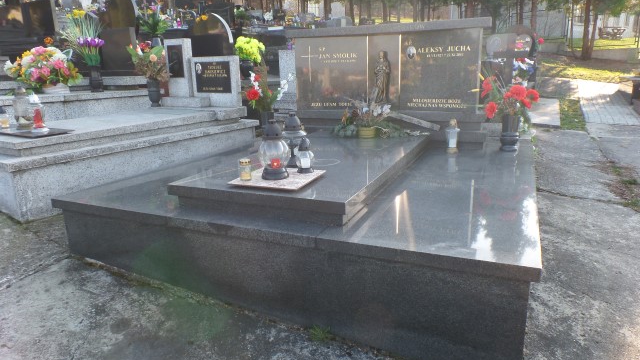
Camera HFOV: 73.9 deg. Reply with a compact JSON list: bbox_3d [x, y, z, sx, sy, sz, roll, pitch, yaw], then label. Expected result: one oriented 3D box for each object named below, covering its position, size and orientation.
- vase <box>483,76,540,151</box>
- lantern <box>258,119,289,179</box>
[{"bbox_3d":[1.550,-0.548,3.475,0.440,0.602,0.352,5,16,25],"label":"vase"},{"bbox_3d":[-0.245,-0.168,2.308,0.166,0.316,0.166,-2,14,0],"label":"lantern"}]

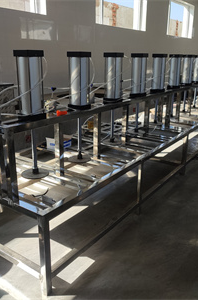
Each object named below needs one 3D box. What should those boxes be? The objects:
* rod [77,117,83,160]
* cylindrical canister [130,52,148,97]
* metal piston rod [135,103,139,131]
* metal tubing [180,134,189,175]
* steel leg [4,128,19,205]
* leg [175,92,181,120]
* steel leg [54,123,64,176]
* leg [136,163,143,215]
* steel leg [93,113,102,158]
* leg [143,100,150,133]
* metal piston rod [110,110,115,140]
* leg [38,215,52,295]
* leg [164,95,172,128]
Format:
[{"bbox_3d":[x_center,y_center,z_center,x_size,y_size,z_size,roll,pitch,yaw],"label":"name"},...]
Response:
[{"bbox_3d":[-0.165,-0.126,2.538,0.034,0.380,0.034,13,21,33],"label":"rod"},{"bbox_3d":[0.432,-0.812,3.132,0.133,0.453,0.133,13,21,33],"label":"cylindrical canister"},{"bbox_3d":[0.445,-0.392,3.357,0.034,0.365,0.034,13,21,33],"label":"metal piston rod"},{"bbox_3d":[1.155,0.054,3.903,0.049,0.552,0.050,13,21,33],"label":"metal tubing"},{"bbox_3d":[-0.576,0.100,1.881,0.050,0.515,0.050,13,21,33],"label":"steel leg"},{"bbox_3d":[1.178,-0.651,4.304,0.047,0.453,0.047,13,21,33],"label":"leg"},{"bbox_3d":[-0.324,-0.020,2.336,0.050,0.470,0.050,13,21,33],"label":"steel leg"},{"bbox_3d":[0.408,0.373,2.876,0.040,0.552,0.048,13,21,33],"label":"leg"},{"bbox_3d":[-0.018,-0.143,2.665,0.047,0.453,0.048,13,21,33],"label":"steel leg"},{"bbox_3d":[0.586,-0.407,3.562,0.050,0.470,0.050,13,21,33],"label":"leg"},{"bbox_3d":[0.141,-0.263,2.948,0.034,0.365,0.034,13,21,33],"label":"metal piston rod"},{"bbox_3d":[-0.345,0.671,1.853,0.049,0.588,0.047,13,21,33],"label":"leg"},{"bbox_3d":[0.943,-0.524,3.934,0.050,0.470,0.050,13,21,33],"label":"leg"}]

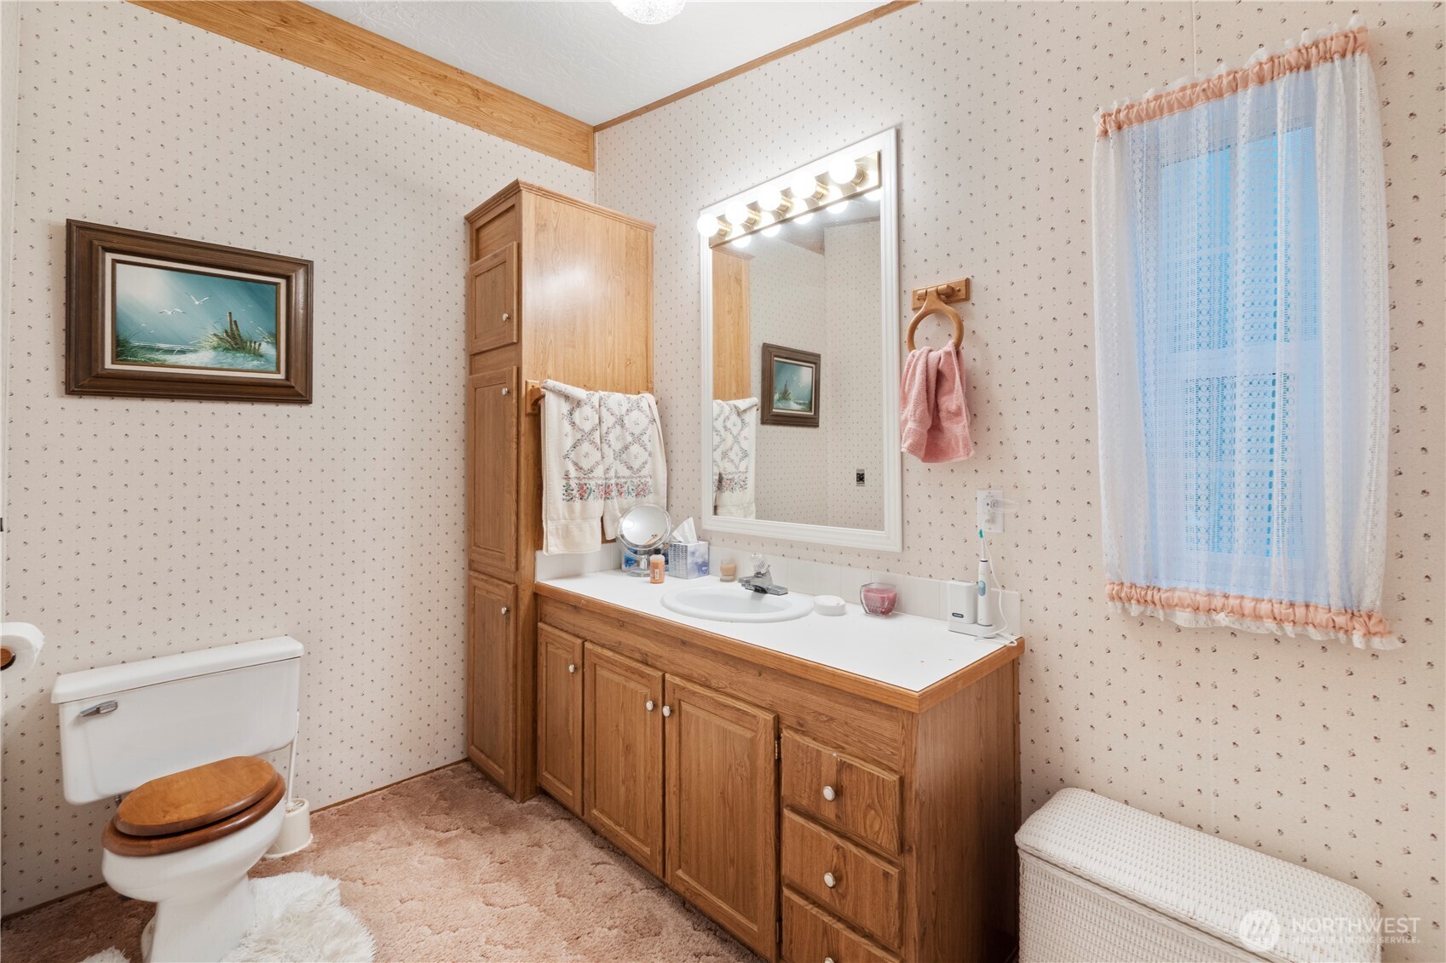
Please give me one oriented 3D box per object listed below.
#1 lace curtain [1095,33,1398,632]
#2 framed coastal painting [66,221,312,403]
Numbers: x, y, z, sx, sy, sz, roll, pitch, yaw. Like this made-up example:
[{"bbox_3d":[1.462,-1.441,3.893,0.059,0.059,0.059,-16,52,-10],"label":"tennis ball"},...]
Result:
[{"bbox_3d":[1.028,-0.264,1.238,0.460,1.120,0.065,2,2,45],"label":"lace curtain"},{"bbox_3d":[-1.633,-0.497,1.893,0.040,0.487,0.577,2,2,45],"label":"framed coastal painting"}]

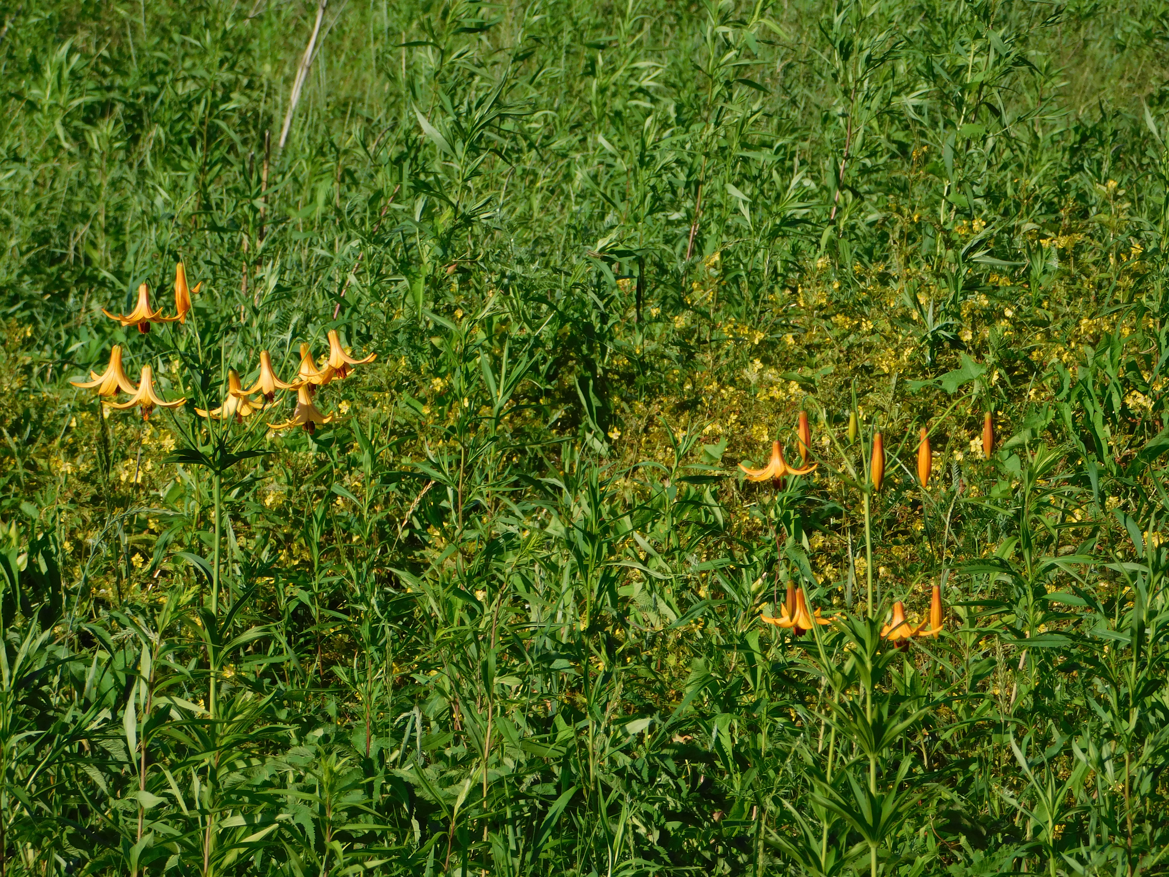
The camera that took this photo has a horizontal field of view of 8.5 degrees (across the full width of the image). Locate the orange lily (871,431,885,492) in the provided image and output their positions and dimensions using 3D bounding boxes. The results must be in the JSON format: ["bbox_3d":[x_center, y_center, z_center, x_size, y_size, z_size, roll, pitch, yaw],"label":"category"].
[{"bbox_3d":[0.292,0.023,7.800,0.014,0.061,0.014,0,11,0],"label":"orange lily"}]

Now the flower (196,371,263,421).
[{"bbox_3d":[-0.353,-0.042,7.800,0.069,0.053,0.069,0,11,0],"label":"flower"}]

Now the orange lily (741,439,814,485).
[{"bbox_3d":[0.200,0.025,8.100,0.078,0.047,0.074,0,6,0],"label":"orange lily"}]

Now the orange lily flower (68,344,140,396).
[{"bbox_3d":[-0.477,-0.067,7.800,0.070,0.053,0.070,0,11,0],"label":"orange lily flower"}]

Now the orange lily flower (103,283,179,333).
[{"bbox_3d":[-0.458,-0.135,8.100,0.079,0.052,0.074,0,6,0],"label":"orange lily flower"}]

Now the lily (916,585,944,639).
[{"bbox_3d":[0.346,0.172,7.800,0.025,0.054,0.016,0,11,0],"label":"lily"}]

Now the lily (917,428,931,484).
[{"bbox_3d":[0.352,0.018,8.120,0.015,0.062,0.015,0,6,0],"label":"lily"}]

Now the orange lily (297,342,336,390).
[{"bbox_3d":[-0.277,-0.075,8.130,0.063,0.050,0.066,0,6,0],"label":"orange lily"}]

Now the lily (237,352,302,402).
[{"bbox_3d":[-0.324,-0.064,8.080,0.070,0.054,0.070,0,6,0],"label":"lily"}]

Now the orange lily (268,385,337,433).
[{"bbox_3d":[-0.288,-0.030,8.100,0.076,0.050,0.072,0,6,0],"label":"orange lily"}]

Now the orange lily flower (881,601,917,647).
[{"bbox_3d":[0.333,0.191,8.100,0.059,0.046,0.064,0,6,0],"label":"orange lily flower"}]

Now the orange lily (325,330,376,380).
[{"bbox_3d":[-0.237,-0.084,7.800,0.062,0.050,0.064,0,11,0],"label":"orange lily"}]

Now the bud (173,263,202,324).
[{"bbox_3d":[-0.397,-0.145,7.800,0.028,0.061,0.022,0,11,0],"label":"bud"}]

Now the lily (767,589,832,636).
[{"bbox_3d":[0.215,0.173,7.800,0.073,0.049,0.071,0,11,0],"label":"lily"}]

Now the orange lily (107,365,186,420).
[{"bbox_3d":[-0.436,-0.045,7.800,0.078,0.055,0.075,0,11,0],"label":"orange lily"}]

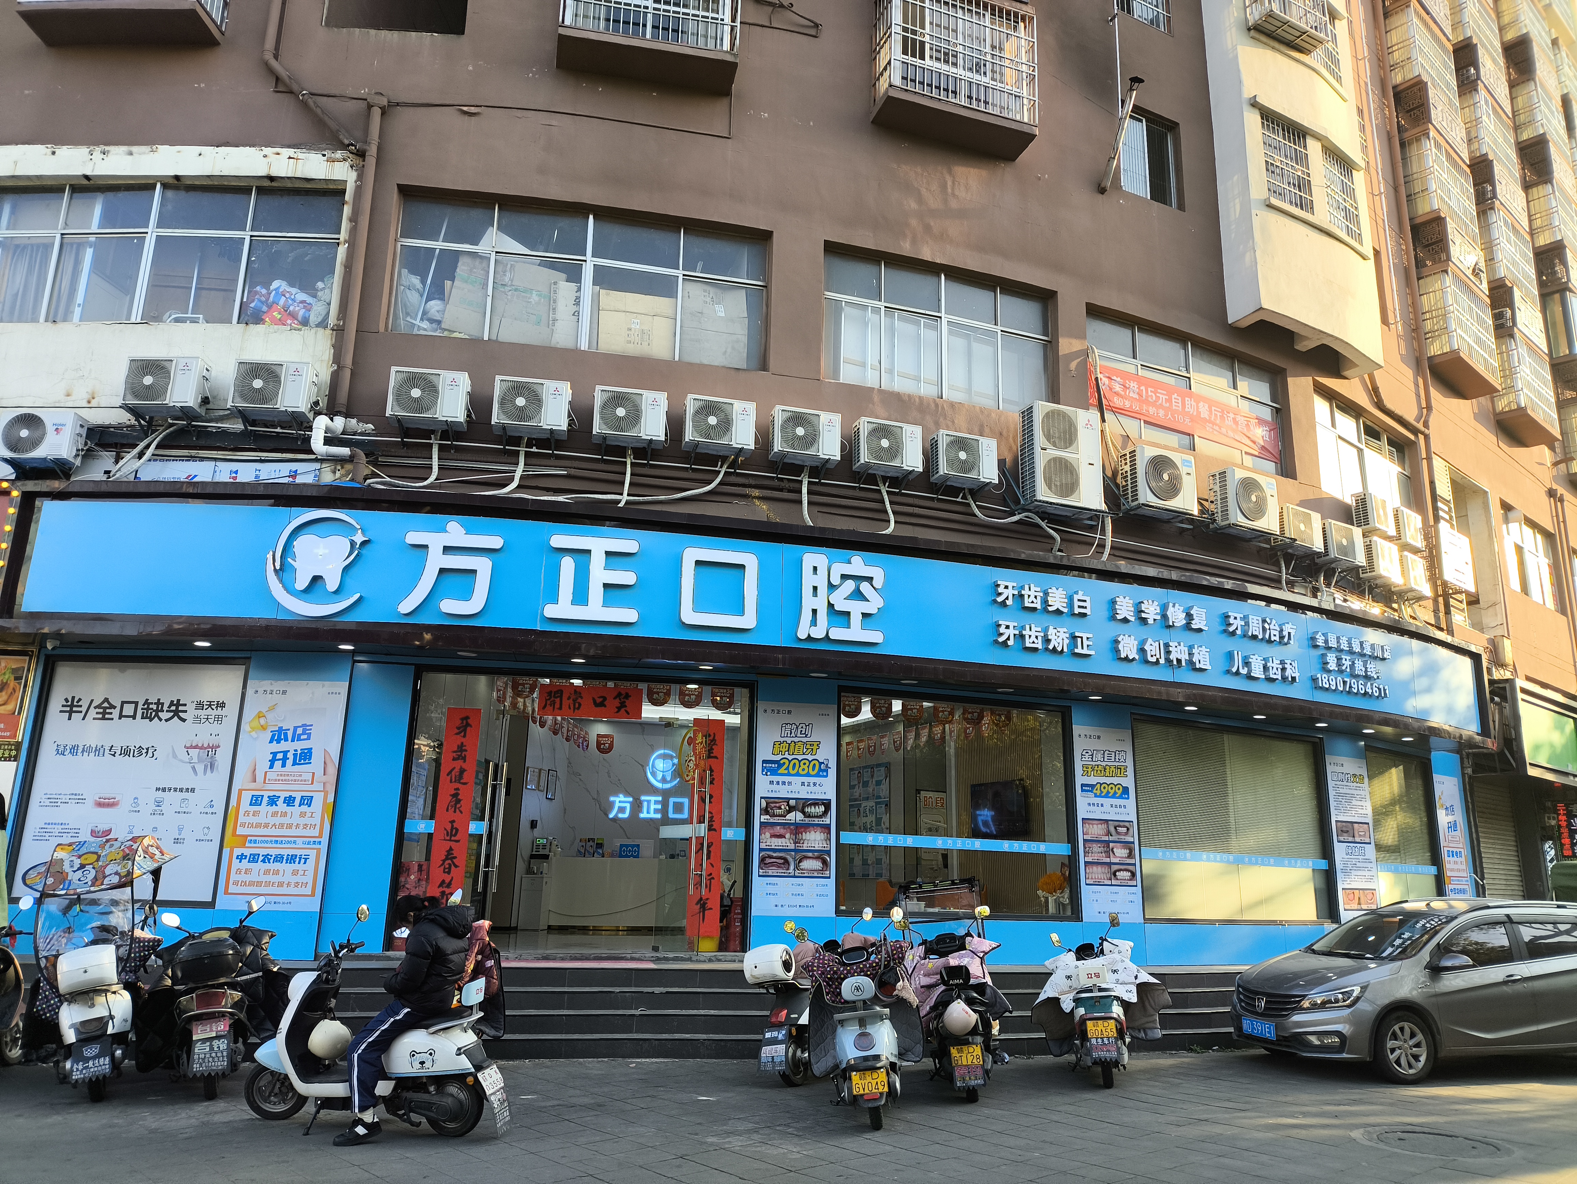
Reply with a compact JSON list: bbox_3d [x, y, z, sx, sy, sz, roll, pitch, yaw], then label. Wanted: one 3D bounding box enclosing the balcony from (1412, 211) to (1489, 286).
[{"bbox_3d":[13.091,-6.586,22.590,2.000,1.050,0.600,13,-19,-38],"label":"balcony"}]

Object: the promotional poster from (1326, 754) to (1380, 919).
[{"bbox_3d":[7.583,3.306,15.249,0.830,2.170,0.050,9,-17,-28],"label":"promotional poster"}]

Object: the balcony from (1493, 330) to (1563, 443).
[{"bbox_3d":[15.699,-4.325,24.313,2.077,1.920,0.558,14,-19,-39],"label":"balcony"}]

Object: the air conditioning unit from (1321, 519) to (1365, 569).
[{"bbox_3d":[7.987,-0.672,16.519,0.800,0.560,0.300,10,-17,-31],"label":"air conditioning unit"}]

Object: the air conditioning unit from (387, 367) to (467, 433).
[{"bbox_3d":[-3.854,-2.072,12.257,0.800,0.560,0.300,3,-15,-5],"label":"air conditioning unit"}]

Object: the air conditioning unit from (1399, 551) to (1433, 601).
[{"bbox_3d":[9.227,-0.232,16.927,0.760,0.560,0.275,14,-19,-39],"label":"air conditioning unit"}]

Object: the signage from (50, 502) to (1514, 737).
[{"bbox_3d":[1.642,0.387,13.045,18.300,1.100,1.650,6,-15,-18],"label":"signage"}]

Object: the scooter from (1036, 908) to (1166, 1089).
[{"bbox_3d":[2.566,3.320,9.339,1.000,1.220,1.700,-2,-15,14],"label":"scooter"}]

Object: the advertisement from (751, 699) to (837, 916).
[{"bbox_3d":[0.085,2.344,12.397,0.895,2.280,0.040,4,-15,-11],"label":"advertisement"}]

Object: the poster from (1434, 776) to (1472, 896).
[{"bbox_3d":[10.102,3.884,17.262,0.870,2.170,0.050,13,-18,-37],"label":"poster"}]

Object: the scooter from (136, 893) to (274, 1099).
[{"bbox_3d":[-4.101,2.895,8.255,0.900,1.250,1.750,8,-16,-24],"label":"scooter"}]

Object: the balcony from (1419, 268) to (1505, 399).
[{"bbox_3d":[12.786,-4.956,21.686,2.077,1.920,0.558,14,-19,-39],"label":"balcony"}]

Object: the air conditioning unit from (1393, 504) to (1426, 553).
[{"bbox_3d":[10.000,-0.990,18.500,0.800,0.560,0.290,14,-19,-39],"label":"air conditioning unit"}]

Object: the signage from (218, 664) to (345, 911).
[{"bbox_3d":[-4.644,1.856,10.494,0.921,2.081,0.020,2,-15,-2],"label":"signage"}]

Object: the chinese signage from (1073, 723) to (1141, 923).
[{"bbox_3d":[3.800,2.750,13.550,0.820,2.280,0.040,7,-16,-18],"label":"chinese signage"}]

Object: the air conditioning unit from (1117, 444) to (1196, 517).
[{"bbox_3d":[4.741,-1.380,14.597,0.925,0.775,0.360,9,-16,-26],"label":"air conditioning unit"}]

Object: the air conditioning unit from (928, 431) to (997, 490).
[{"bbox_3d":[2.145,-1.596,13.875,0.785,0.565,0.280,8,-16,-22],"label":"air conditioning unit"}]

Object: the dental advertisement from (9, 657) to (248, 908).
[{"bbox_3d":[-6.329,1.804,10.988,1.860,2.230,0.050,2,-15,-1],"label":"dental advertisement"}]

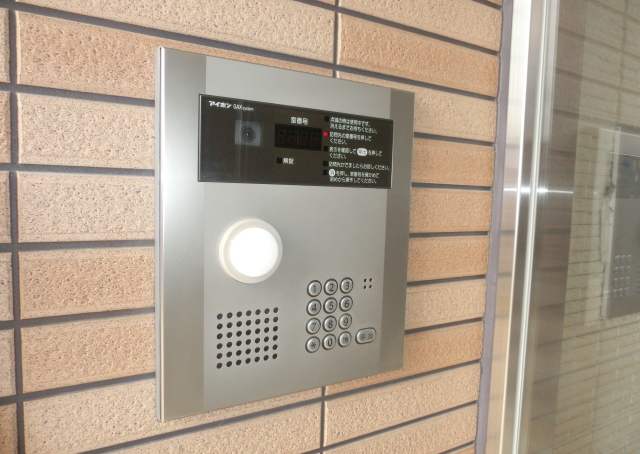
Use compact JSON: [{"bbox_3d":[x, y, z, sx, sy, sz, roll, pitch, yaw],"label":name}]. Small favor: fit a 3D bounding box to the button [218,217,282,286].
[{"bbox_3d":[-0.067,0.025,0.442,0.064,0.064,0.015,-1,5,-30],"label":"button"}]

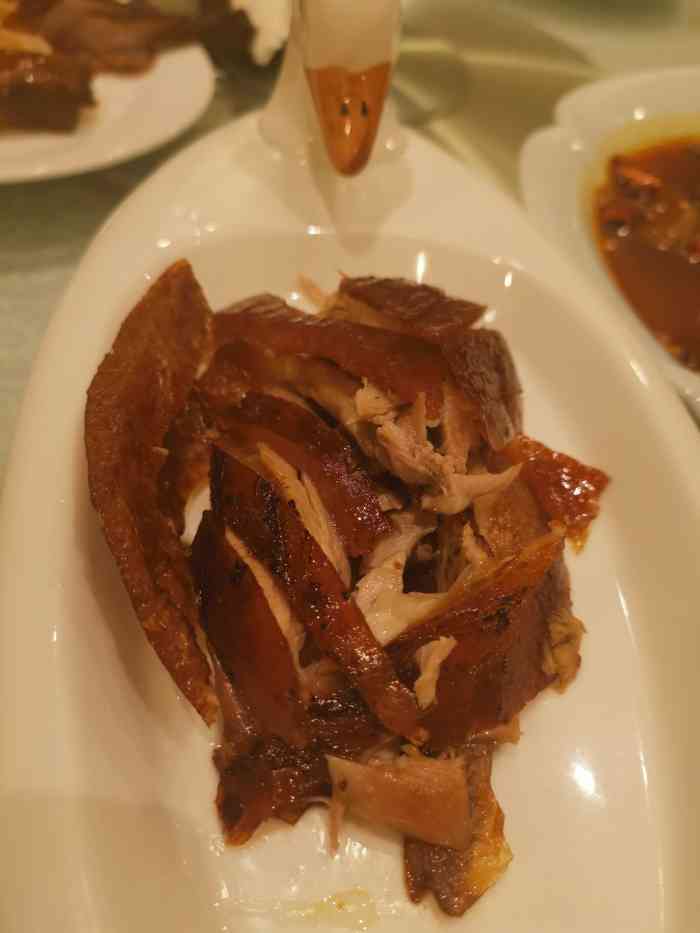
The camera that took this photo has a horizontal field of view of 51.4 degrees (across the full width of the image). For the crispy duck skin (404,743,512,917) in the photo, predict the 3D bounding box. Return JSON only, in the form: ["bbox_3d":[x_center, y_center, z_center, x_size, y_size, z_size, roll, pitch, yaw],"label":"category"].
[{"bbox_3d":[0.032,0.104,0.212,0.032,0.012,0.049,0,55,0],"label":"crispy duck skin"}]

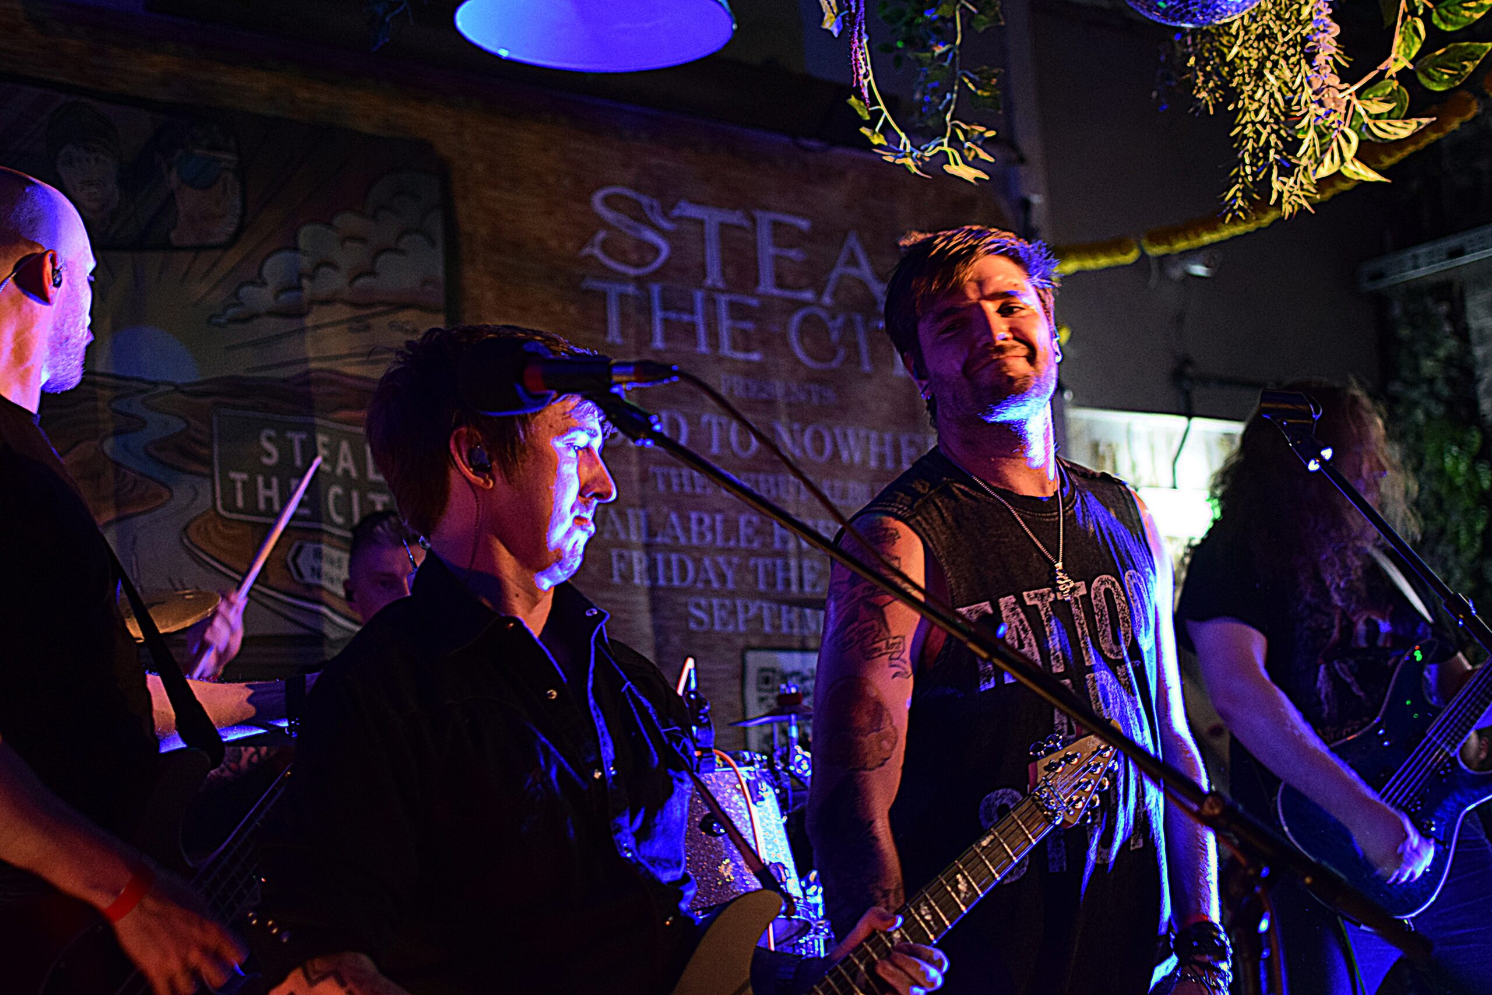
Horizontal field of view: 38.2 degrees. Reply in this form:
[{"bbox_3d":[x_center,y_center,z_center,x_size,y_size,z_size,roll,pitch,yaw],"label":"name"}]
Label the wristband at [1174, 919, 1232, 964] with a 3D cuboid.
[{"bbox_3d":[0.568,0.552,2.680,0.071,0.040,0.061,-3,-36,11],"label":"wristband"}]

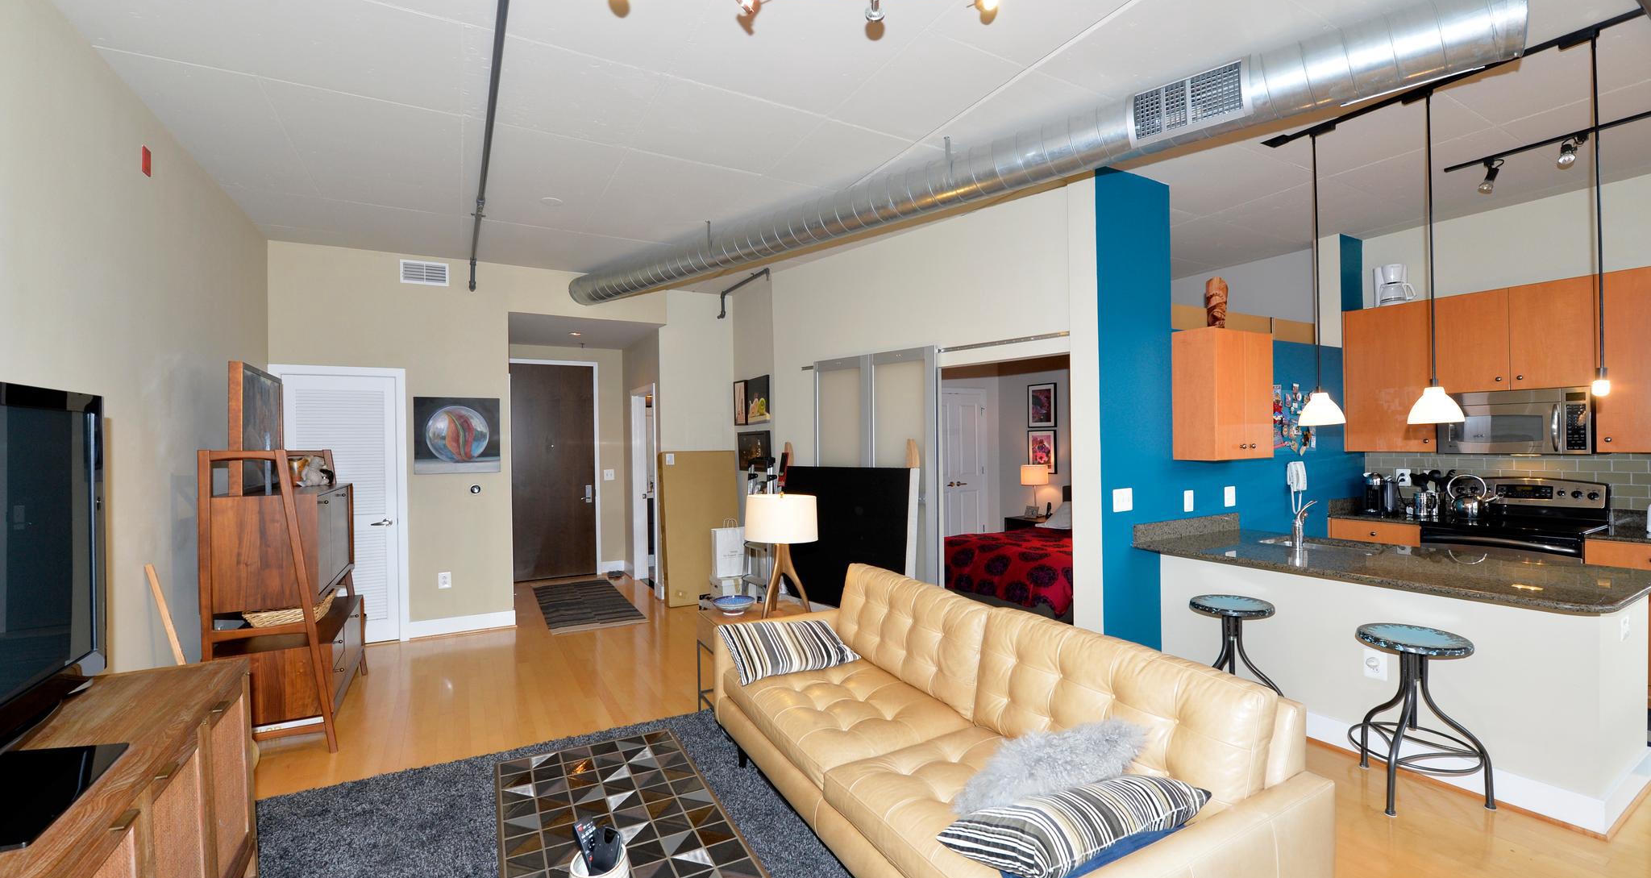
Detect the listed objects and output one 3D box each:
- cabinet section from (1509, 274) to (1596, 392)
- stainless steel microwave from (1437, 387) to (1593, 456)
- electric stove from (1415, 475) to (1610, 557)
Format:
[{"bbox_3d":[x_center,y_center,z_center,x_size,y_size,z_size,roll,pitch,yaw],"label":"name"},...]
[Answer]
[{"bbox_3d":[4.802,-0.669,4.203,0.340,0.688,0.370,-1,0,-30],"label":"cabinet section"},{"bbox_3d":[4.756,-0.114,4.418,0.390,0.430,0.735,-1,0,-30],"label":"stainless steel microwave"},{"bbox_3d":[4.642,0.888,4.332,0.680,1.190,0.755,-1,0,-30],"label":"electric stove"}]

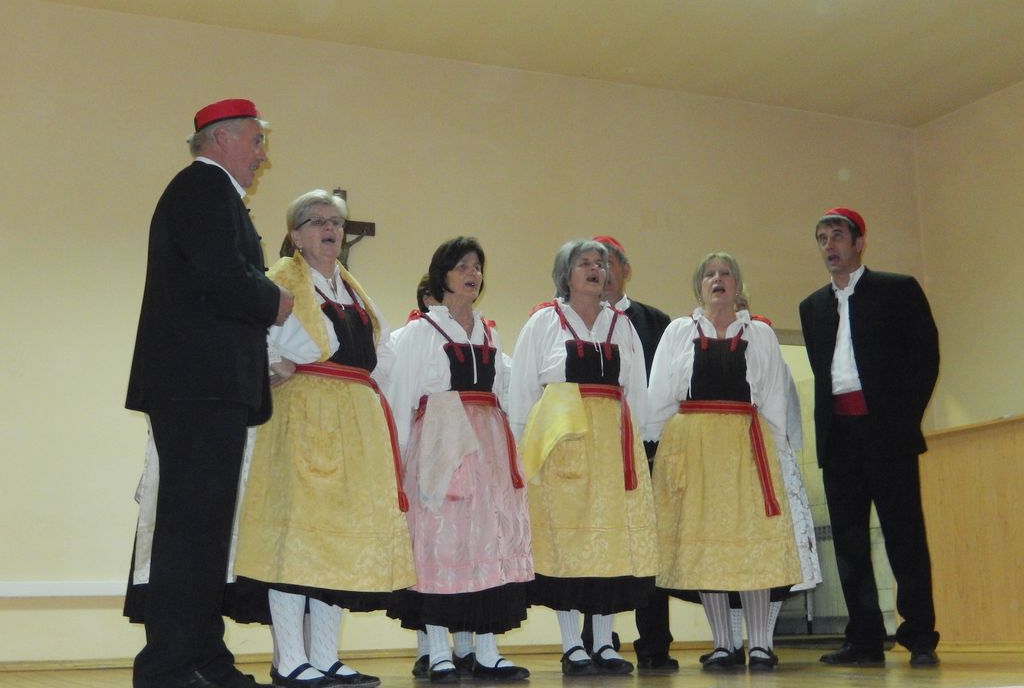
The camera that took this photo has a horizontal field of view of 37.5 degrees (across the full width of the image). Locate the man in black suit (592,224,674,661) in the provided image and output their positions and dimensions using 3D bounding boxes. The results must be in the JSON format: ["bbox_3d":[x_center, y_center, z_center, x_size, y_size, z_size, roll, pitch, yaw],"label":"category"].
[{"bbox_3d":[0.443,0.410,6.167,0.520,1.780,0.360,0,-10,-5],"label":"man in black suit"}]

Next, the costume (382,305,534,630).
[{"bbox_3d":[-0.187,0.448,5.476,0.550,1.191,0.460,5,-12,-31],"label":"costume"}]

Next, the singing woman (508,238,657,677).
[{"bbox_3d":[0.266,0.404,5.718,0.540,1.645,0.440,3,-11,-24],"label":"singing woman"}]

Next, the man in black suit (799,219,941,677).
[{"bbox_3d":[1.395,0.336,5.942,0.540,1.810,0.420,-10,-13,42],"label":"man in black suit"}]

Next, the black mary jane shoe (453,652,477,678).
[{"bbox_3d":[-0.164,1.164,5.511,0.090,0.094,0.250,-2,-10,3],"label":"black mary jane shoe"}]

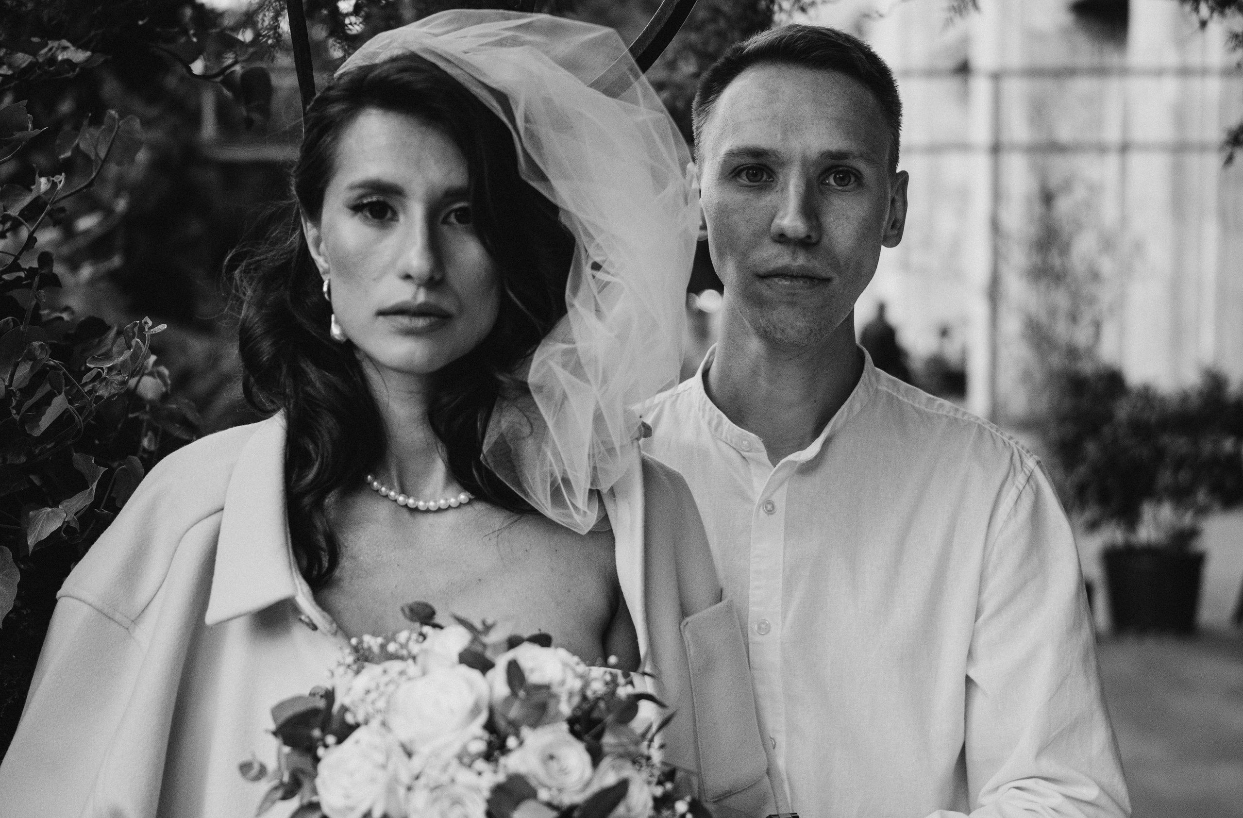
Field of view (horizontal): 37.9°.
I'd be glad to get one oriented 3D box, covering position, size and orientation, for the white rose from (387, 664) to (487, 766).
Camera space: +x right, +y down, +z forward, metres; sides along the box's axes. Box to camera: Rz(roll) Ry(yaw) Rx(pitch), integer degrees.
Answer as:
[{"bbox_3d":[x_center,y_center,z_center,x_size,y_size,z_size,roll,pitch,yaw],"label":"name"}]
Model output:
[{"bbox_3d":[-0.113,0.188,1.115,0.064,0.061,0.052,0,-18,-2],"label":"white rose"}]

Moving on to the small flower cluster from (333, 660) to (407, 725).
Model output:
[{"bbox_3d":[-0.158,0.179,1.140,0.044,0.041,0.040,0,0,9],"label":"small flower cluster"}]

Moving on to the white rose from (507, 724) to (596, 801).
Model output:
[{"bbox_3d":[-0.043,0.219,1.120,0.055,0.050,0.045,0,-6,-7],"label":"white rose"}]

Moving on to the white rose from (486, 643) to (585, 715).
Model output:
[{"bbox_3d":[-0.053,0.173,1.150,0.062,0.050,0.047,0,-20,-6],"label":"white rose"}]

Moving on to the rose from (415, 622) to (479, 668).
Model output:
[{"bbox_3d":[-0.113,0.154,1.165,0.043,0.038,0.040,0,-30,0],"label":"rose"}]

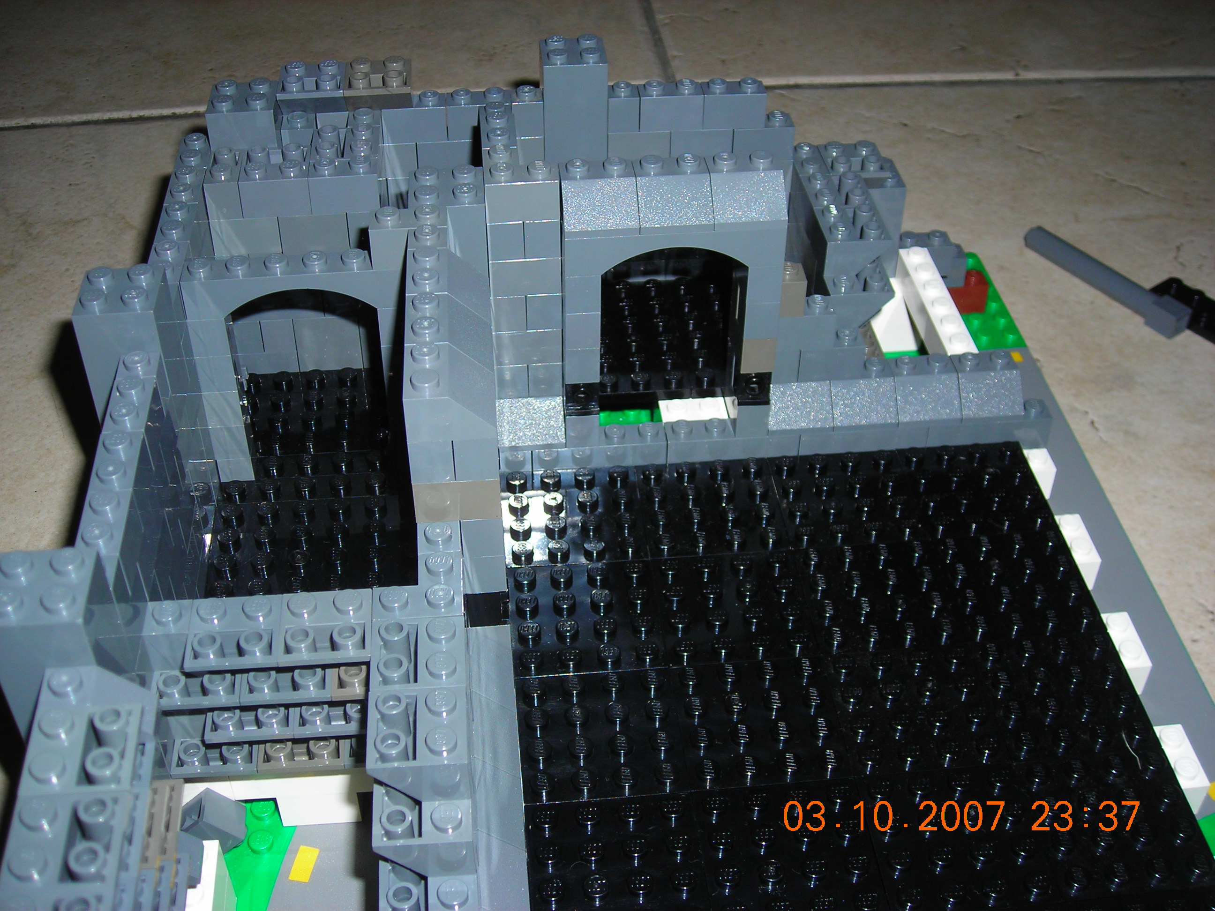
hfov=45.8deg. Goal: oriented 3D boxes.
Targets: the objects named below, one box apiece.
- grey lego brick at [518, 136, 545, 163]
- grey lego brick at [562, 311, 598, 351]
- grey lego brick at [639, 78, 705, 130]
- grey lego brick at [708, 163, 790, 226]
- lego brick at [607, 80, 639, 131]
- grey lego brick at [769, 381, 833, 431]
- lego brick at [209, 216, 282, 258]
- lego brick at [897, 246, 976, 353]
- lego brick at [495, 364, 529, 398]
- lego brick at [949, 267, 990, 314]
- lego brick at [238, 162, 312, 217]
[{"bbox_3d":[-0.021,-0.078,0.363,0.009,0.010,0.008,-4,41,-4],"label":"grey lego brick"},{"bbox_3d":[-0.006,-0.030,0.321,0.008,0.010,0.008,-4,41,-4],"label":"grey lego brick"},{"bbox_3d":[0.016,-0.087,0.360,0.016,0.011,0.008,-3,40,-5],"label":"grey lego brick"},{"bbox_3d":[0.030,-0.057,0.306,0.016,0.011,0.016,-4,41,-4],"label":"grey lego brick"},{"bbox_3d":[0.004,-0.087,0.357,0.008,0.011,0.008,-4,41,-4],"label":"lego brick"},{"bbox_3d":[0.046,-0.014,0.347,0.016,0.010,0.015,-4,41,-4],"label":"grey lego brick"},{"bbox_3d":[-0.083,-0.053,0.333,0.016,0.010,0.008,-4,41,-4],"label":"lego brick"},{"bbox_3d":[0.085,-0.038,0.372,0.008,0.011,0.048,-4,41,-4],"label":"lego brick"},{"bbox_3d":[-0.023,-0.021,0.337,0.008,0.011,0.009,-4,41,-4],"label":"lego brick"},{"bbox_3d":[0.102,-0.047,0.416,0.016,0.011,0.008,-3,40,-5],"label":"lego brick"},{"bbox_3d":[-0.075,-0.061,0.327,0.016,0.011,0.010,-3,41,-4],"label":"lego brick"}]

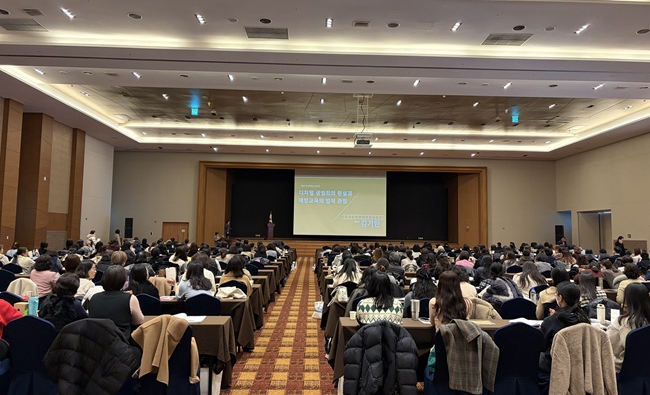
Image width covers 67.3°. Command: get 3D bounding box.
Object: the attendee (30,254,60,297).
[{"bbox_3d":[-4.273,1.480,7.420,0.480,1.220,0.720,1,-4,-1],"label":"attendee"}]

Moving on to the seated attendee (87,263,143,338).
[{"bbox_3d":[-1.902,1.272,4.470,0.500,1.300,0.750,1,-4,-1],"label":"seated attendee"}]

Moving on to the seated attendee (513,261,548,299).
[{"bbox_3d":[3.263,1.645,7.861,0.530,1.240,0.750,1,-4,-1],"label":"seated attendee"}]

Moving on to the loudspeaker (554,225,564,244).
[{"bbox_3d":[16.132,2.621,33.539,0.520,1.300,0.500,1,-4,4],"label":"loudspeaker"}]

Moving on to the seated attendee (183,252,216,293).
[{"bbox_3d":[-1.955,1.534,7.680,0.520,1.270,0.780,1,-4,-1],"label":"seated attendee"}]

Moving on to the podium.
[{"bbox_3d":[-4.019,2.542,36.116,0.620,1.203,0.500,2,-4,-19],"label":"podium"}]

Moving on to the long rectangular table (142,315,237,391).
[{"bbox_3d":[-1.861,1.584,4.815,1.800,0.745,0.490,1,-4,-1],"label":"long rectangular table"}]

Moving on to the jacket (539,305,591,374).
[{"bbox_3d":[2.290,1.322,4.629,0.480,0.600,0.400,2,-4,-11],"label":"jacket"}]

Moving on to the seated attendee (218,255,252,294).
[{"bbox_3d":[-1.380,1.544,7.614,0.520,1.250,0.750,1,-4,-1],"label":"seated attendee"}]

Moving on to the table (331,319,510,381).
[{"bbox_3d":[1.061,1.658,5.003,1.830,0.740,0.500,1,-4,-1],"label":"table"}]

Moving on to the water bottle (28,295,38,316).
[{"bbox_3d":[-2.931,1.106,4.907,0.083,0.213,0.083,1,-4,-1],"label":"water bottle"}]

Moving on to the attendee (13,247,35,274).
[{"bbox_3d":[-6.168,1.657,10.046,0.520,1.220,0.750,-1,-5,23],"label":"attendee"}]

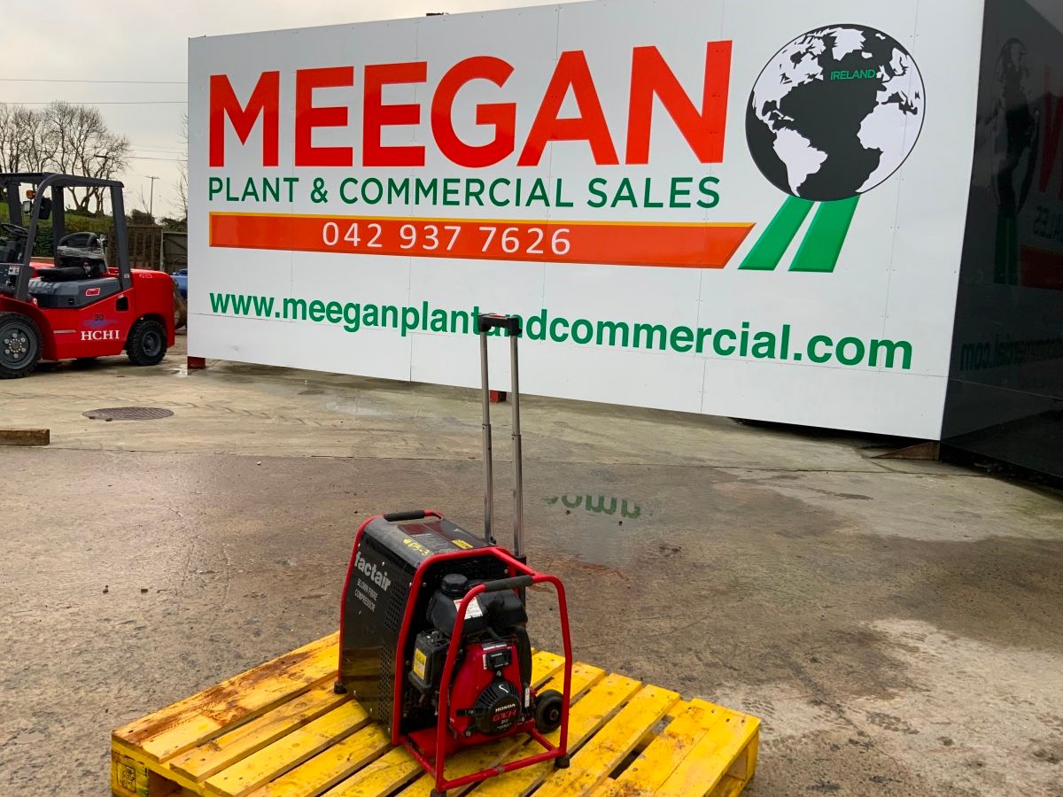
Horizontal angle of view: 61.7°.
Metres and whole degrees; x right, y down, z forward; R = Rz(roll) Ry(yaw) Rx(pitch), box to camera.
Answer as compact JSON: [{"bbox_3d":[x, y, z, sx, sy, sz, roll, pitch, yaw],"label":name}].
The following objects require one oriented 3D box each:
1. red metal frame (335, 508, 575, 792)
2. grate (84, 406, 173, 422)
[{"bbox_3d":[-0.196,0.555,2.102,0.322,0.455,0.555,-2,10,-33],"label":"red metal frame"},{"bbox_3d":[-3.233,0.136,7.152,0.668,0.030,0.668,3,8,0],"label":"grate"}]

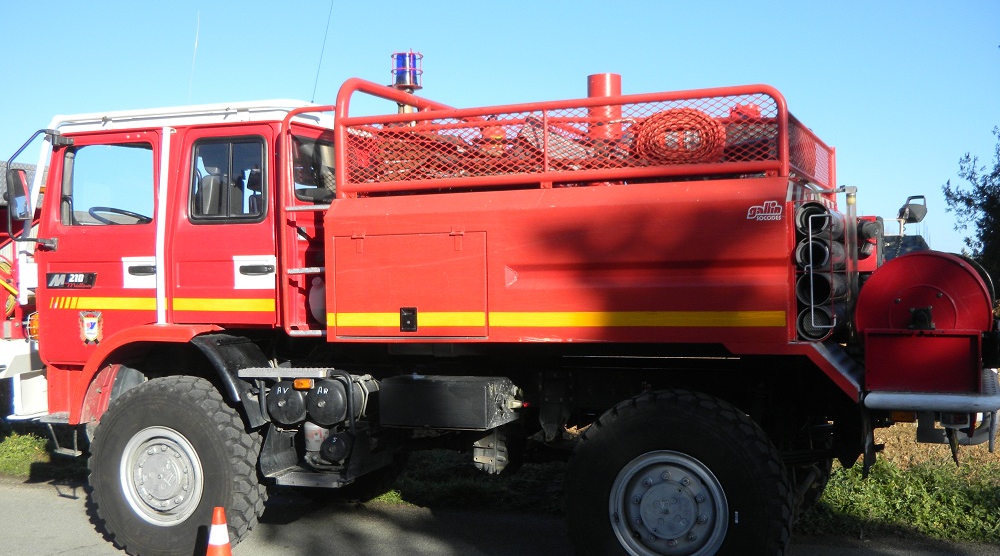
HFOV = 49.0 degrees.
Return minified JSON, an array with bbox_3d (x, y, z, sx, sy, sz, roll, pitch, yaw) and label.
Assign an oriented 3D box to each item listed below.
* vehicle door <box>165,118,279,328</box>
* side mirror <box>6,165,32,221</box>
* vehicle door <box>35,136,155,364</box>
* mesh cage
[{"bbox_3d":[-1.571,-0.311,6.353,0.730,1.160,0.150,-1,1,22],"label":"vehicle door"},{"bbox_3d":[-2.906,-0.505,6.640,0.080,0.335,0.200,-1,1,10],"label":"side mirror"},{"bbox_3d":[-2.409,-0.181,6.701,0.970,1.410,0.160,-1,1,22],"label":"vehicle door"},{"bbox_3d":[0.618,-0.702,6.556,2.450,0.420,2.180,-1,1,22],"label":"mesh cage"}]

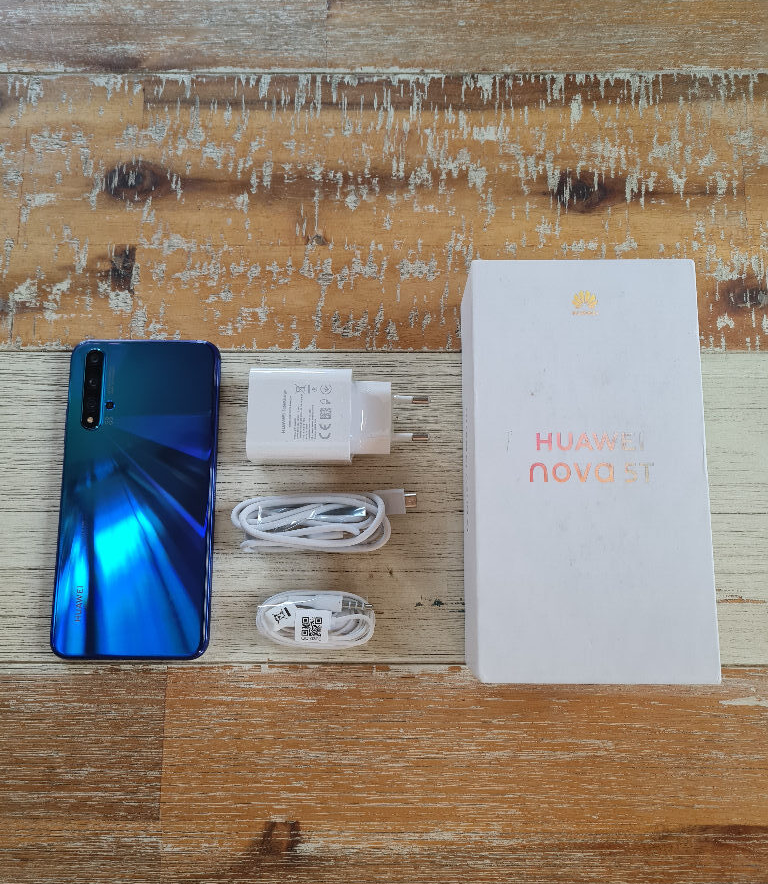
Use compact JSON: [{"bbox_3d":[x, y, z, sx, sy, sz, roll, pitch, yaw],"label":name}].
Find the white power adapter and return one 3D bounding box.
[{"bbox_3d":[-0.022,-0.013,0.366,0.086,0.028,0.045,0,80,1],"label":"white power adapter"}]

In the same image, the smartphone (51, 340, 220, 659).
[{"bbox_3d":[-0.118,0.025,0.371,0.074,0.008,0.154,0,80,1],"label":"smartphone"}]

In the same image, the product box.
[{"bbox_3d":[0.086,0.013,0.346,0.095,0.056,0.176,0,80,1],"label":"product box"}]

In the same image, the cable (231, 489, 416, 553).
[{"bbox_3d":[-0.028,0.037,0.364,0.088,0.016,0.029,-1,80,1],"label":"cable"}]

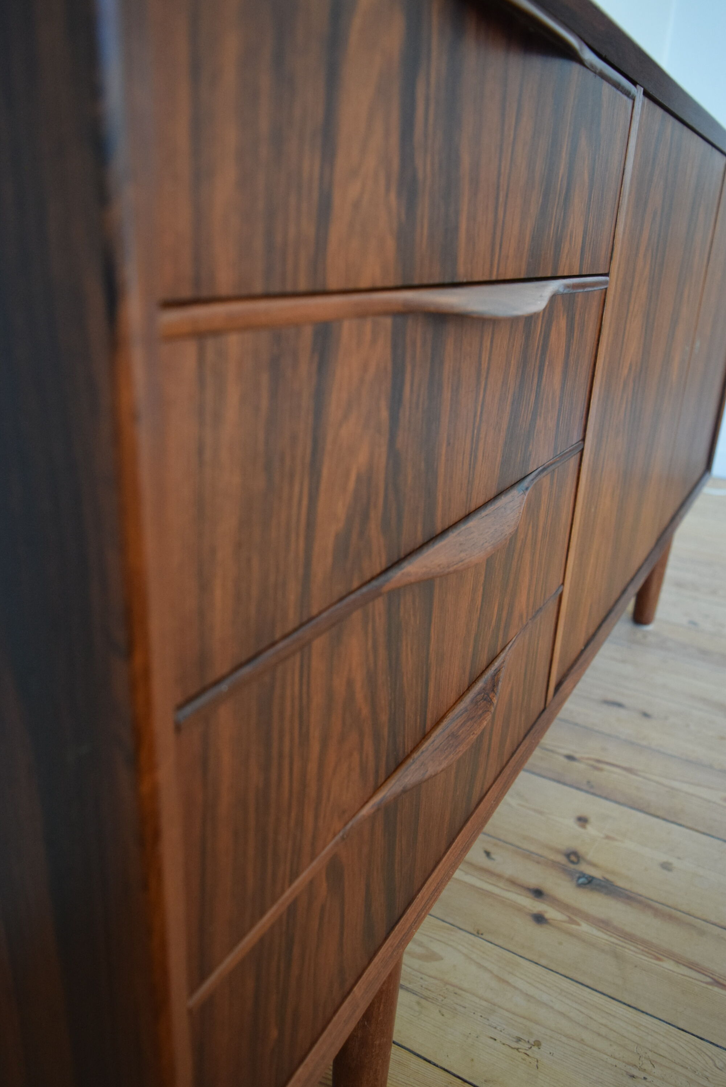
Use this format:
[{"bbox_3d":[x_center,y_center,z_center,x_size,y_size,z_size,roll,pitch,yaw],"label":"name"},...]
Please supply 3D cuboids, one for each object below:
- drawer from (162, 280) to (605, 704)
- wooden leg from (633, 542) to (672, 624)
[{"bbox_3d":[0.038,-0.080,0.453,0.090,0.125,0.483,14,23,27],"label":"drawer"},{"bbox_3d":[0.522,0.046,1.467,0.047,0.204,0.047,14,23,27],"label":"wooden leg"}]

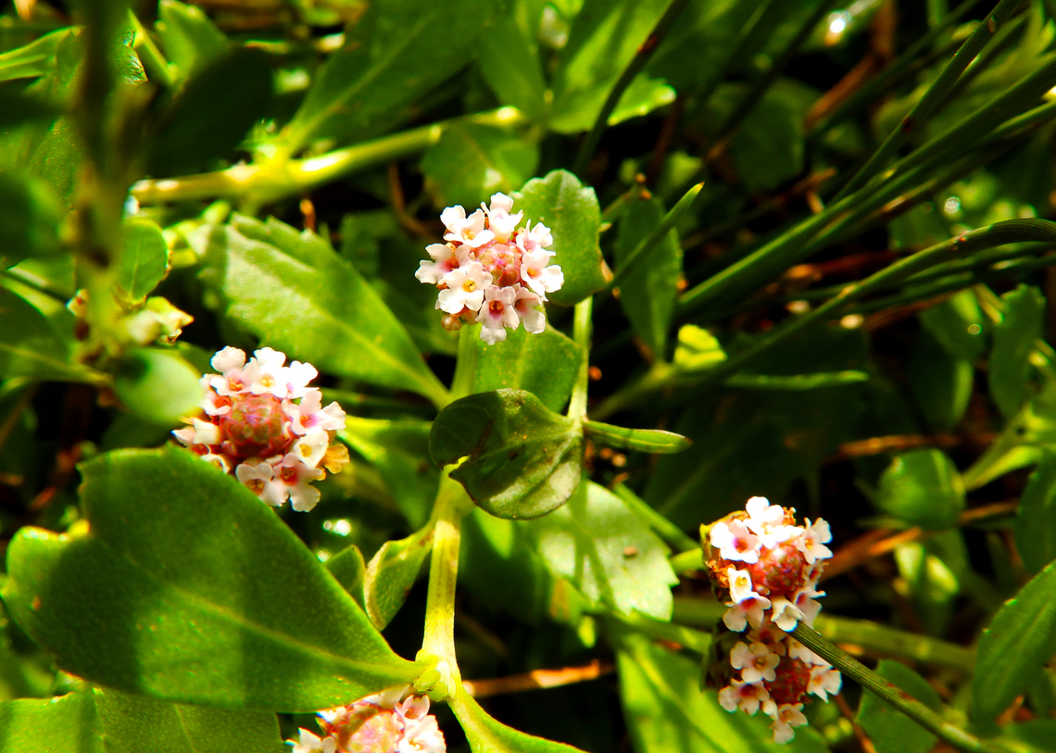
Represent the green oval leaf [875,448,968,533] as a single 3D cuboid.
[{"bbox_3d":[0.050,0.014,0.125,0.011,0.003,0.011,0,60,6],"label":"green oval leaf"}]

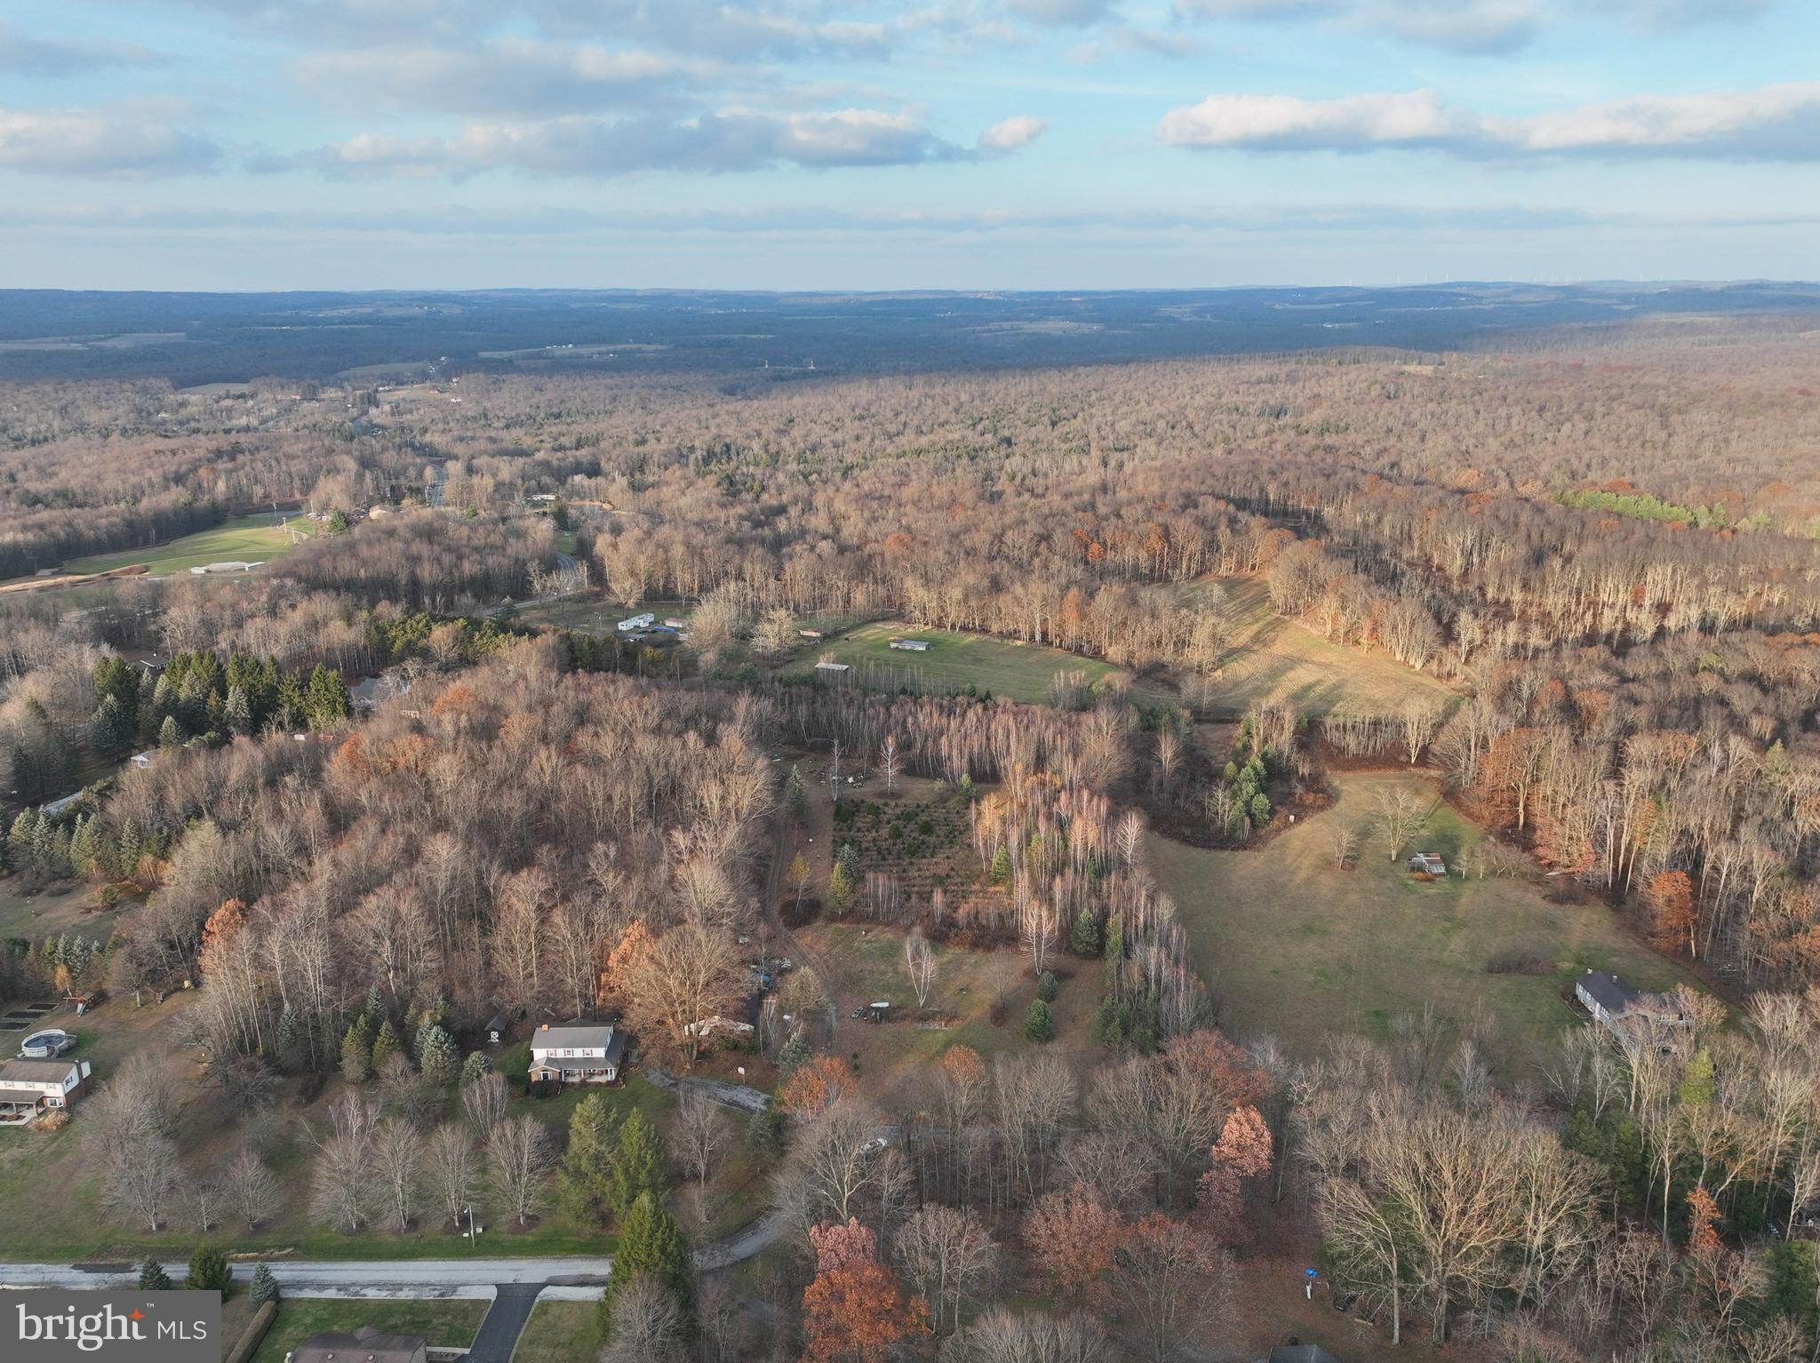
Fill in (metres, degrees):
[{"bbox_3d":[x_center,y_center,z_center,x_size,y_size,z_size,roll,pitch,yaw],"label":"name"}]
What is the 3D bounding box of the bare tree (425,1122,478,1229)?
[{"bbox_3d":[-61.760,66.510,169.840,7.860,16.940,7.860,0,18,0],"label":"bare tree"}]

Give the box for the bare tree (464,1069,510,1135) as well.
[{"bbox_3d":[-63.180,63.290,188.350,7.220,11.950,7.220,0,18,0],"label":"bare tree"}]

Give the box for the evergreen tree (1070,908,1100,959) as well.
[{"bbox_3d":[35.220,49.670,252.490,6.260,10.480,6.260,0,17,0],"label":"evergreen tree"}]

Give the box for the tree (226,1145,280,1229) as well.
[{"bbox_3d":[-90.770,69.740,173.460,7.430,13.350,7.430,0,17,0],"label":"tree"}]

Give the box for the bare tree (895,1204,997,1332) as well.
[{"bbox_3d":[4.620,72.490,155.670,12.460,18.710,12.460,0,17,0],"label":"bare tree"}]

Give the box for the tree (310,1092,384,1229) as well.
[{"bbox_3d":[-74.520,64.040,166.260,9.560,20.530,9.270,0,17,0],"label":"tree"}]

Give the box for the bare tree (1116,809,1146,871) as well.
[{"bbox_3d":[50.780,36.390,289.300,6.520,13.860,6.520,0,17,0],"label":"bare tree"}]

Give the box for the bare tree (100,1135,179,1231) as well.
[{"bbox_3d":[-102.420,67.020,167.750,10.210,13.950,9.910,0,17,0],"label":"bare tree"}]

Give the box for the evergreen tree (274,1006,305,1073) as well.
[{"bbox_3d":[-99.050,57.480,201.490,4.540,12.010,4.410,0,17,0],"label":"evergreen tree"}]

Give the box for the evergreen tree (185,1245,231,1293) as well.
[{"bbox_3d":[-88.270,74.370,158.800,5.550,8.590,5.550,0,18,0],"label":"evergreen tree"}]

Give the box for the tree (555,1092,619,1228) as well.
[{"bbox_3d":[-44.690,65.630,174.230,8.640,20.740,8.640,0,17,0],"label":"tree"}]

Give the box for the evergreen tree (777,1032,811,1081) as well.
[{"bbox_3d":[-18.600,59.820,201.210,5.670,7.730,5.500,0,17,0],"label":"evergreen tree"}]

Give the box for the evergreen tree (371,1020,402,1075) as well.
[{"bbox_3d":[-83.900,58.470,202.200,5.240,9.710,5.090,0,17,0],"label":"evergreen tree"}]

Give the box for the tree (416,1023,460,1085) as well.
[{"bbox_3d":[-75.340,59.320,201.580,6.820,11.550,6.820,0,18,0],"label":"tree"}]

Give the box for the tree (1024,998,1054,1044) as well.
[{"bbox_3d":[22.000,57.270,214.400,5.080,7.750,5.080,0,18,0],"label":"tree"}]

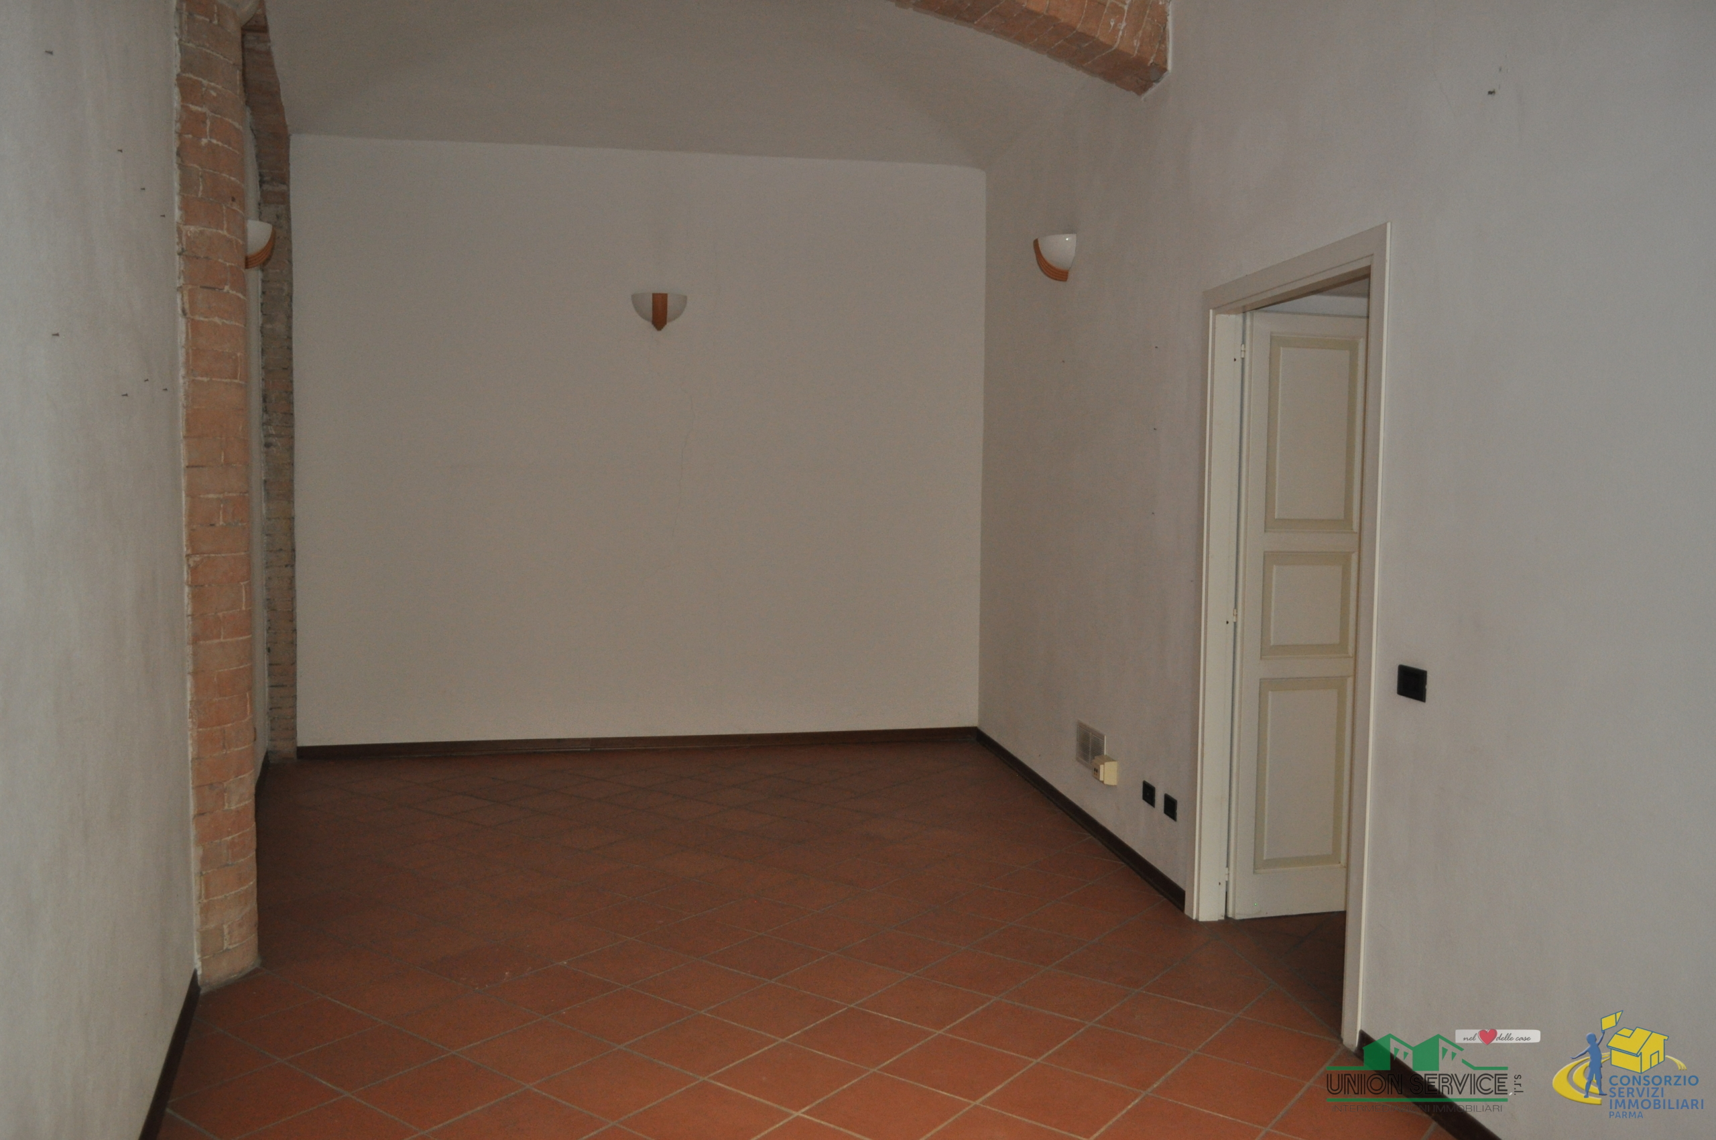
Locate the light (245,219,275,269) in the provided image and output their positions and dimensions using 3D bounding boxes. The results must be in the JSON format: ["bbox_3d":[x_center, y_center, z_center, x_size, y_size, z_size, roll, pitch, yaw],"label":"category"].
[{"bbox_3d":[-2.667,-1.425,5.697,0.152,0.197,0.308,-1,3,-22],"label":"light"}]

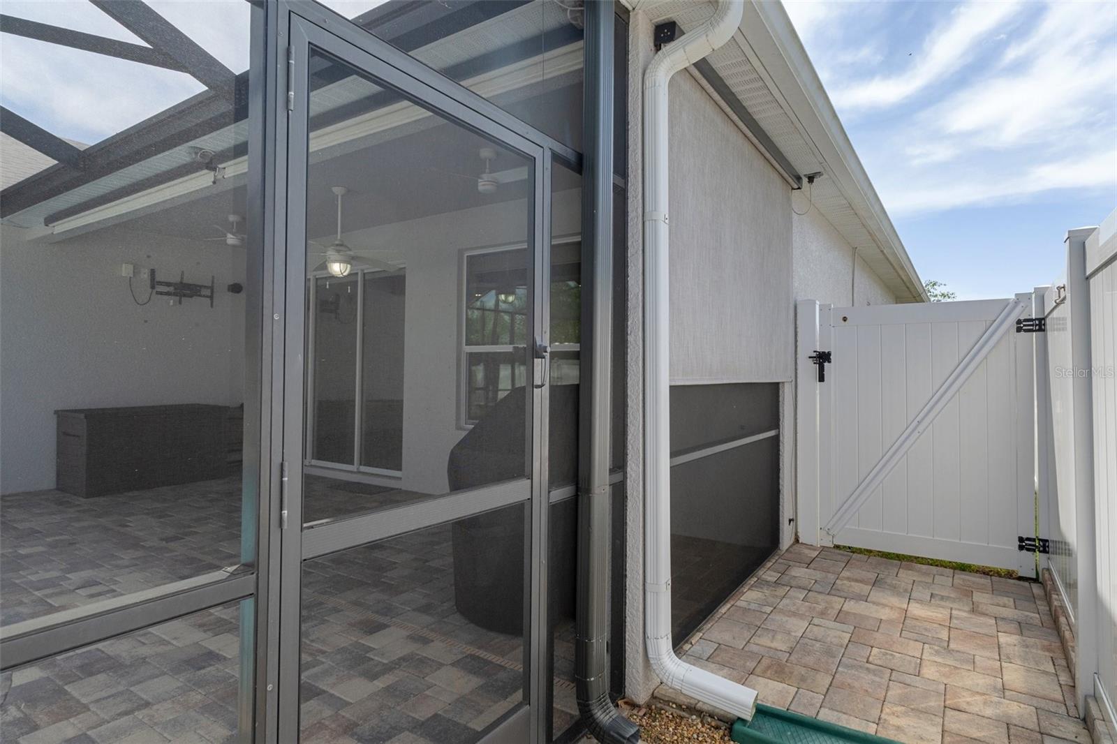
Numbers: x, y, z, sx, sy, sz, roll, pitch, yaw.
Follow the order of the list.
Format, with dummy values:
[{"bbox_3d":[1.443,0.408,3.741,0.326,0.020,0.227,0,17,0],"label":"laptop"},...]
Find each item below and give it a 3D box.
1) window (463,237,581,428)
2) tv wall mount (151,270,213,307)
[{"bbox_3d":[-0.306,-0.346,5.834,1.737,1.871,0.120,0,0,35],"label":"window"},{"bbox_3d":[-4.886,-1.097,7.694,0.140,0.443,0.743,0,0,35],"label":"tv wall mount"}]

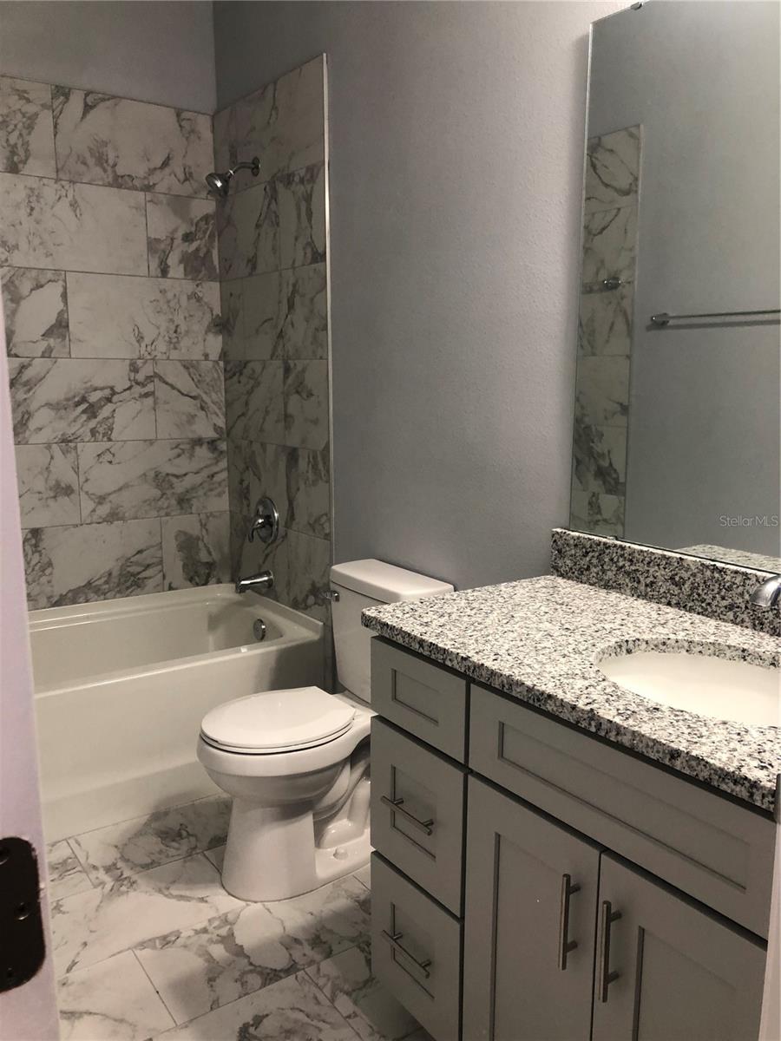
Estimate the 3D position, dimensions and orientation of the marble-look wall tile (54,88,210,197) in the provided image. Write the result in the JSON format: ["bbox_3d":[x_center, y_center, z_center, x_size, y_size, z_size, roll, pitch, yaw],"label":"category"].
[{"bbox_3d":[-0.924,-1.377,3.111,0.599,0.304,0.010,-7,12,-35],"label":"marble-look wall tile"}]

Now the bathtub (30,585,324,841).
[{"bbox_3d":[-1.078,0.636,2.869,1.520,0.505,0.785,-7,12,-35],"label":"bathtub"}]

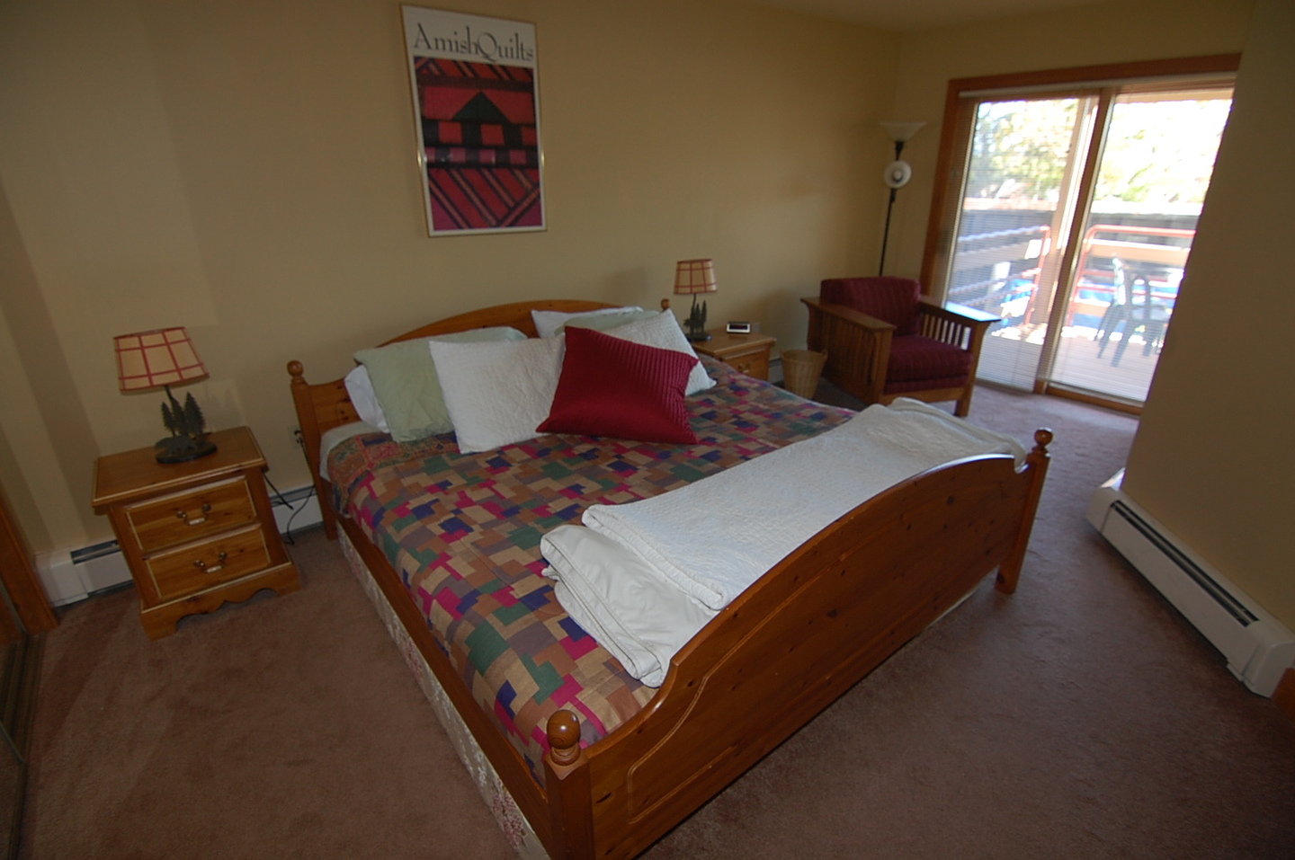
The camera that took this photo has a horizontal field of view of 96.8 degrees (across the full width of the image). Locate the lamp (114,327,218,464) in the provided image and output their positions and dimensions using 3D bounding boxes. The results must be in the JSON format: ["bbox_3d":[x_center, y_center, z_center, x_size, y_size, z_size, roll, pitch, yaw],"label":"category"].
[{"bbox_3d":[-1.753,-0.131,2.103,0.255,0.470,0.240,-18,27,-36],"label":"lamp"}]

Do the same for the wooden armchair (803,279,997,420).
[{"bbox_3d":[1.693,-0.651,4.085,0.860,0.830,0.980,-6,22,-13],"label":"wooden armchair"}]

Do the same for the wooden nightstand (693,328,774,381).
[{"bbox_3d":[0.473,-0.329,3.781,0.500,0.545,0.475,-18,27,-36],"label":"wooden nightstand"}]

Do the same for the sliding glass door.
[{"bbox_3d":[2.799,-1.234,3.848,0.100,2.050,1.870,-18,27,-36],"label":"sliding glass door"}]

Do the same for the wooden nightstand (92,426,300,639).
[{"bbox_3d":[-1.726,0.367,2.238,0.485,0.555,0.475,-18,27,-36],"label":"wooden nightstand"}]

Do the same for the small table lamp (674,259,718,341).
[{"bbox_3d":[0.324,-0.800,3.599,0.260,0.475,0.245,-18,27,-36],"label":"small table lamp"}]

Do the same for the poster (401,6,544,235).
[{"bbox_3d":[-0.797,-1.459,2.805,0.645,0.945,0.025,-18,27,-36],"label":"poster"}]

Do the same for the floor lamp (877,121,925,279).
[{"bbox_3d":[1.810,-1.349,4.419,0.340,1.830,0.340,-18,27,-36],"label":"floor lamp"}]

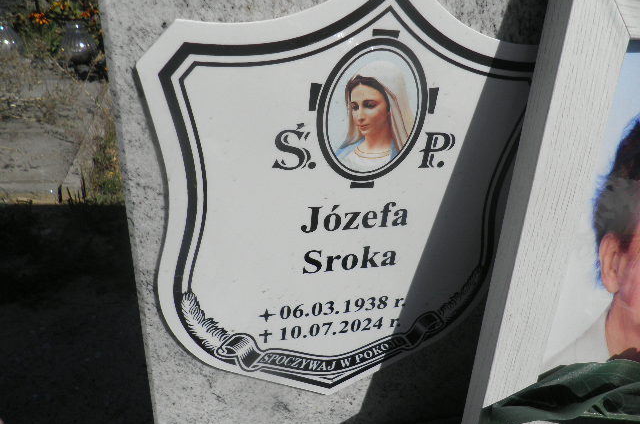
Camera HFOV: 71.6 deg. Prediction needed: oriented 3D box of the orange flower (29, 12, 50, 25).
[{"bbox_3d":[-1.264,-0.872,2.000,0.080,0.045,0.070,-11,32,-28],"label":"orange flower"}]

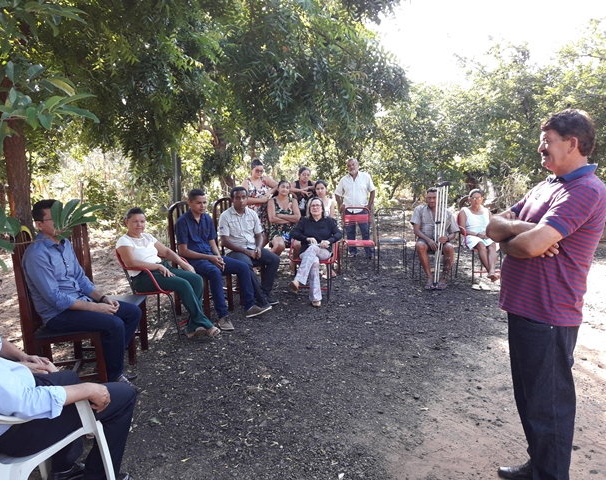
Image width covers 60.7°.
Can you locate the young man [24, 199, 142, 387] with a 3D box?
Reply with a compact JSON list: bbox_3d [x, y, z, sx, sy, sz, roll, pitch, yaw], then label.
[{"bbox_3d":[-1.440,0.362,3.426,0.770,1.270,0.510,1,7,12],"label":"young man"}]

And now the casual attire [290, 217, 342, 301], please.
[{"bbox_3d":[0.155,0.144,5.729,0.560,1.000,0.750,1,7,6],"label":"casual attire"}]

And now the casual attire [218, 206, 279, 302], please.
[{"bbox_3d":[-0.596,0.157,5.908,0.500,1.080,0.760,-7,10,-44],"label":"casual attire"}]

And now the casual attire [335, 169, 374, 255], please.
[{"bbox_3d":[0.911,-0.438,9.016,0.660,1.520,0.330,1,7,7],"label":"casual attire"}]

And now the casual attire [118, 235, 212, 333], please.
[{"bbox_3d":[-1.250,0.289,4.618,0.820,0.980,0.500,4,8,32],"label":"casual attire"}]

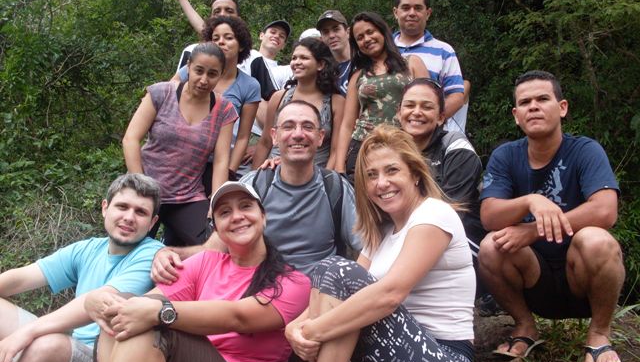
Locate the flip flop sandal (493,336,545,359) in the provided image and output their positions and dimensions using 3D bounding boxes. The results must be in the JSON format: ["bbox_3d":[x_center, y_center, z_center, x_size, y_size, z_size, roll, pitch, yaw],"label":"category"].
[{"bbox_3d":[0.662,0.552,2.330,0.105,0.055,0.270,-2,-4,30],"label":"flip flop sandal"}]

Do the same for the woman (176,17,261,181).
[{"bbox_3d":[-0.485,-0.090,3.400,0.440,1.380,0.470,0,-3,3],"label":"woman"}]

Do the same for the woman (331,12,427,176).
[{"bbox_3d":[0.285,-0.100,3.370,0.460,1.440,0.450,0,-3,5],"label":"woman"}]

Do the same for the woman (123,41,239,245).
[{"bbox_3d":[-0.575,0.135,2.930,0.480,1.380,0.520,0,-3,-9],"label":"woman"}]

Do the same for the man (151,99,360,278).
[{"bbox_3d":[-0.140,0.190,2.380,0.660,0.980,0.750,0,-3,2],"label":"man"}]

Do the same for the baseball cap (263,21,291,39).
[{"bbox_3d":[-0.251,-0.881,4.100,0.165,0.125,0.250,16,9,-10],"label":"baseball cap"}]

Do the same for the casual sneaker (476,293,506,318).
[{"bbox_3d":[0.666,0.475,2.680,0.105,0.110,0.270,-1,-3,25],"label":"casual sneaker"}]

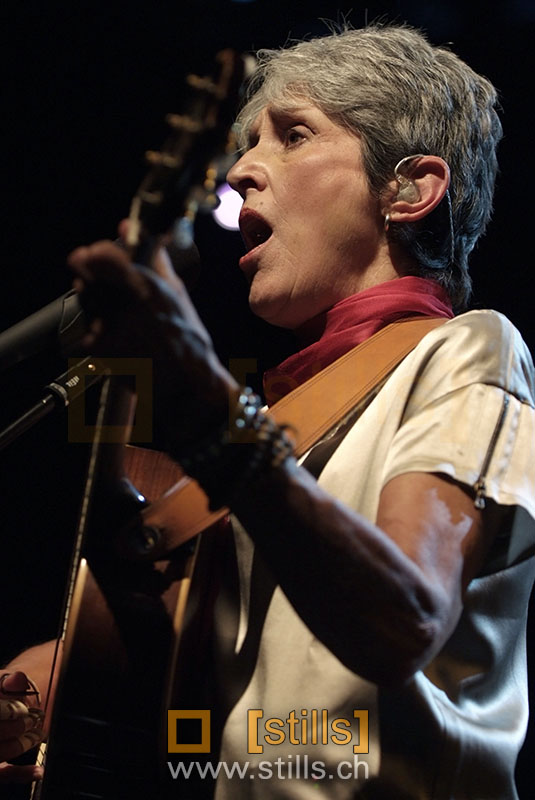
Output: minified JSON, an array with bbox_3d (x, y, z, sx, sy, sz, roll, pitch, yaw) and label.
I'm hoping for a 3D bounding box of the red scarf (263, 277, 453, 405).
[{"bbox_3d":[0.067,-0.044,2.680,0.165,0.120,0.150,7,-14,-29],"label":"red scarf"}]

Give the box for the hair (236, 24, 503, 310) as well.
[{"bbox_3d":[0.091,-0.199,2.920,0.217,0.228,0.178,23,-17,-29],"label":"hair"}]

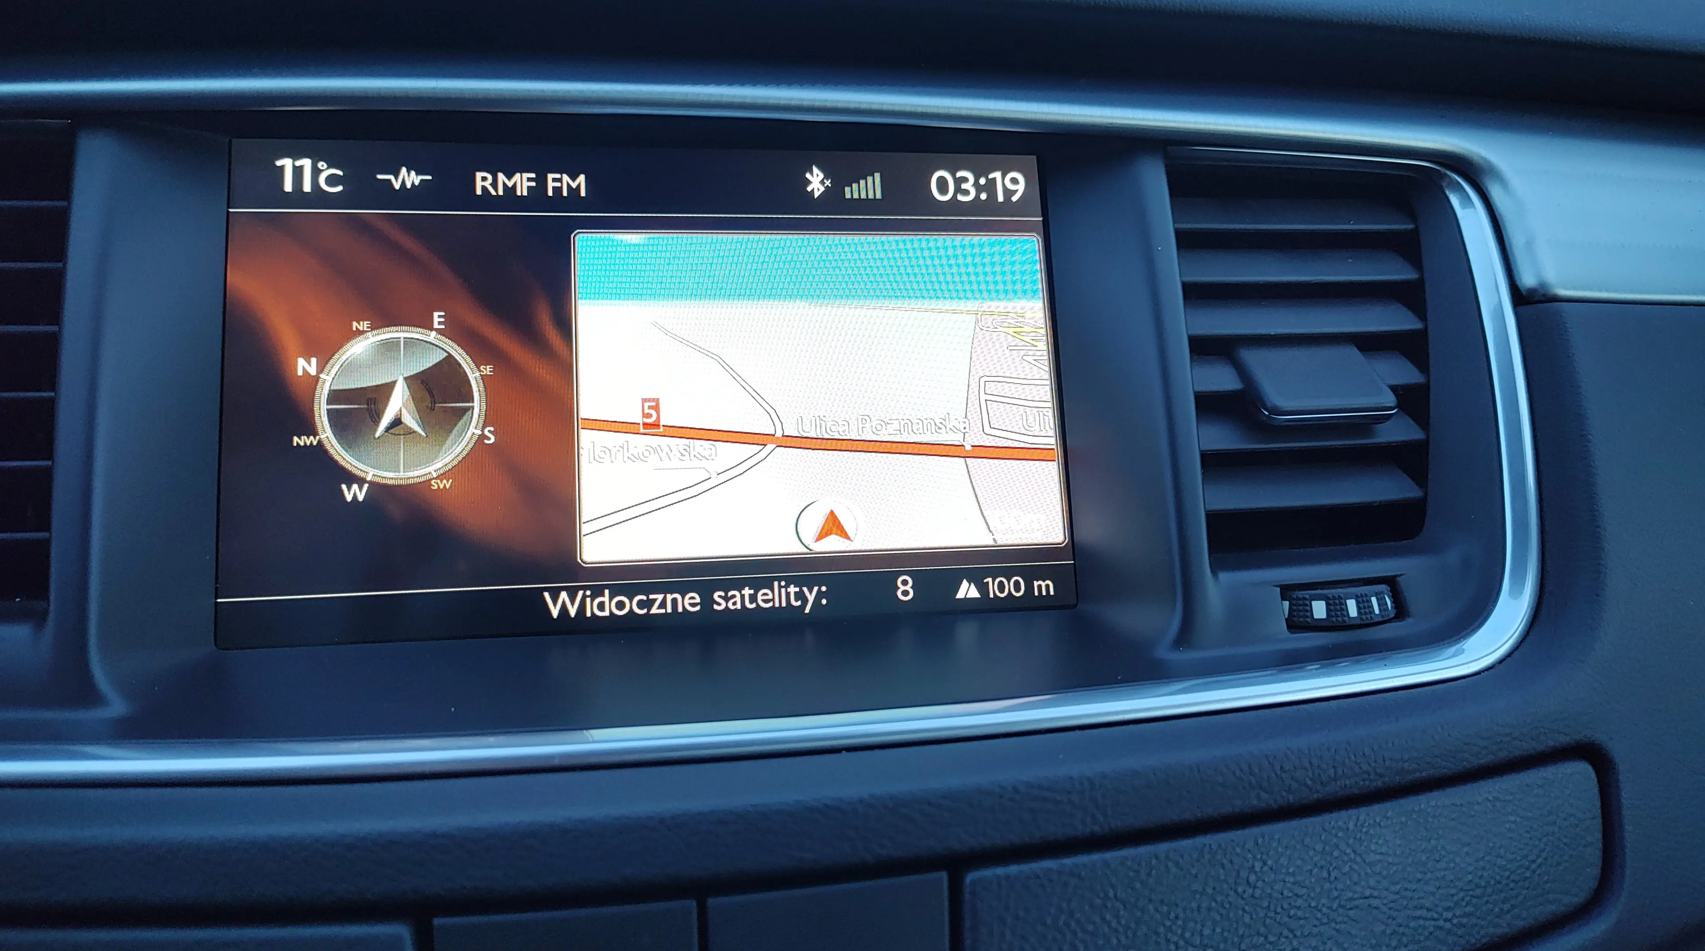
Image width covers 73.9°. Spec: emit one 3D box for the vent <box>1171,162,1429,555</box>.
[{"bbox_3d":[0.089,-0.022,0.229,0.049,0.079,0.030,-2,-9,-14],"label":"vent"}]

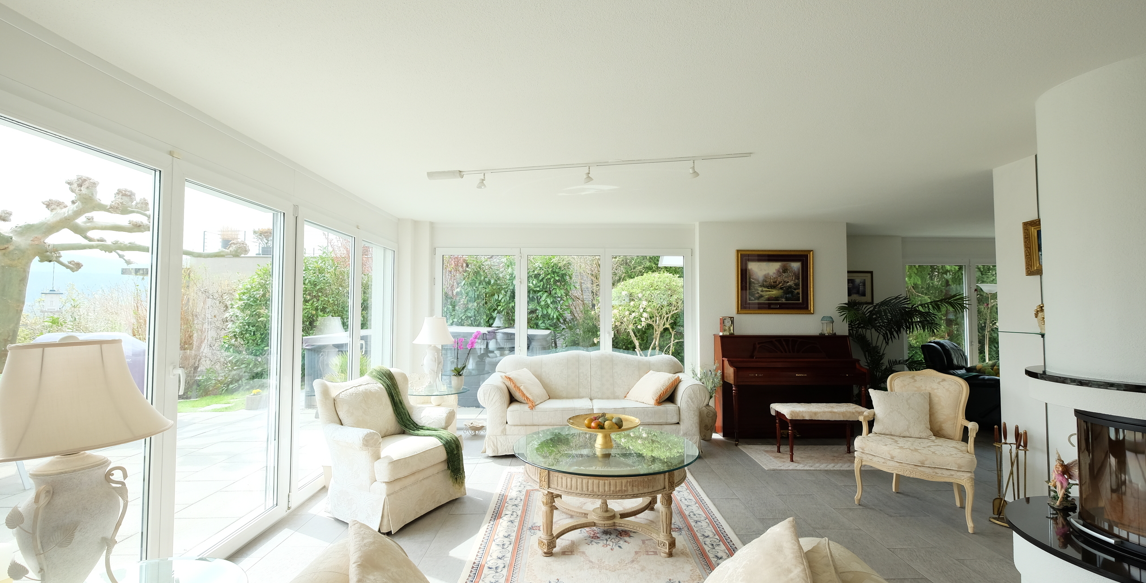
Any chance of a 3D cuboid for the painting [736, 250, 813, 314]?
[{"bbox_3d":[2.425,-0.121,5.720,0.946,0.767,0.034,0,-2,-1],"label":"painting"}]

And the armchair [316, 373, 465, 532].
[{"bbox_3d":[-1.319,1.050,3.441,0.840,0.910,0.760,-1,-3,27],"label":"armchair"}]

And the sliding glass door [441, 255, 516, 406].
[{"bbox_3d":[-1.149,0.545,5.784,0.984,2.082,0.100,0,-2,-1],"label":"sliding glass door"}]

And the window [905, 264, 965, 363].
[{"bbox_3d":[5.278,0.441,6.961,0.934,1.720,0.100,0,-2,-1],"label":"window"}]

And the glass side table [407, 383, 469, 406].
[{"bbox_3d":[-1.469,1.335,5.086,0.715,0.565,0.715,0,-2,-1],"label":"glass side table"}]

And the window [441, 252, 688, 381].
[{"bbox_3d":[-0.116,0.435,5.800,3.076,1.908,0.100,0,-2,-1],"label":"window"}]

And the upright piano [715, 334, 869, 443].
[{"bbox_3d":[2.413,1.064,5.322,1.466,1.140,0.651,0,-2,-1],"label":"upright piano"}]

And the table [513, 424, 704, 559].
[{"bbox_3d":[0.211,1.228,2.983,1.150,0.521,1.150,0,-2,-1],"label":"table"}]

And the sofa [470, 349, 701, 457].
[{"bbox_3d":[0.188,1.102,4.972,2.220,0.930,0.940,0,-2,-1],"label":"sofa"}]

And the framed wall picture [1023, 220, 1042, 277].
[{"bbox_3d":[3.014,-0.288,3.010,0.040,0.361,0.330,0,-2,-1],"label":"framed wall picture"}]

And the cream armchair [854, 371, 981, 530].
[{"bbox_3d":[2.447,1.040,3.395,0.680,0.935,0.640,-2,-3,45],"label":"cream armchair"}]

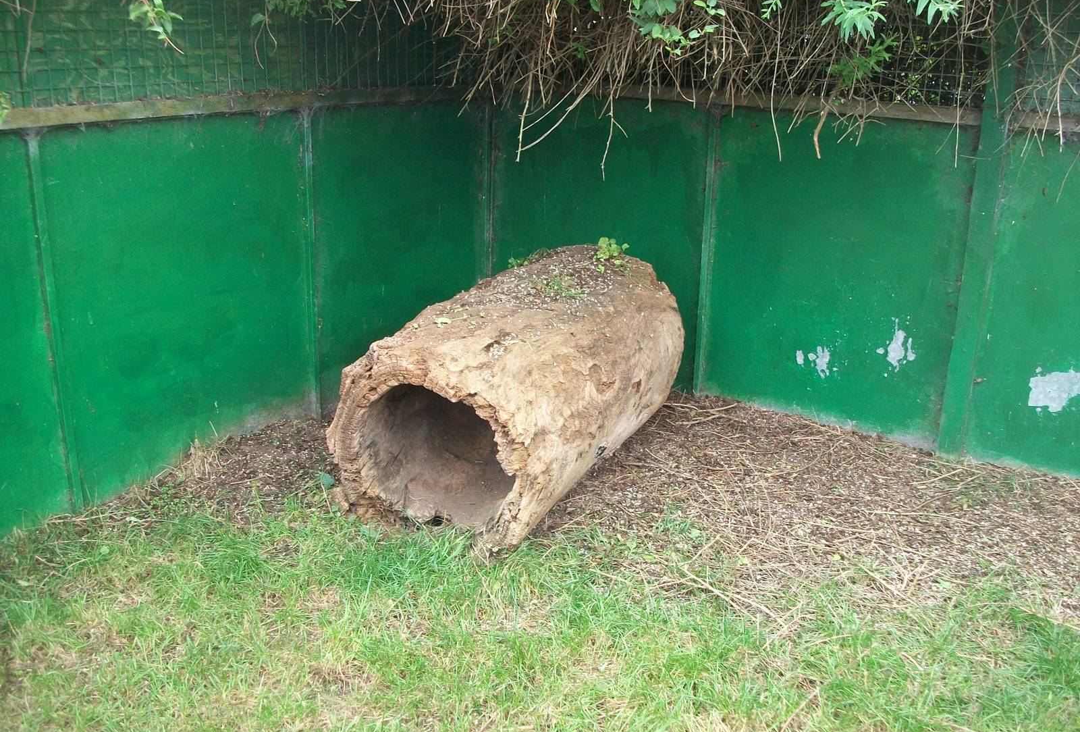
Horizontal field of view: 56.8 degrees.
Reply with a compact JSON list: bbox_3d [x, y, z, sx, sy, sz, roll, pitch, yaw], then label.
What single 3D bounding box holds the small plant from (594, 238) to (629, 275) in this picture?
[{"bbox_3d":[0.263,-0.403,3.658,0.130,0.115,0.125,1,16,0],"label":"small plant"}]

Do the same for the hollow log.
[{"bbox_3d":[-0.064,0.060,3.384,0.811,0.724,1.206,7,17,21],"label":"hollow log"}]

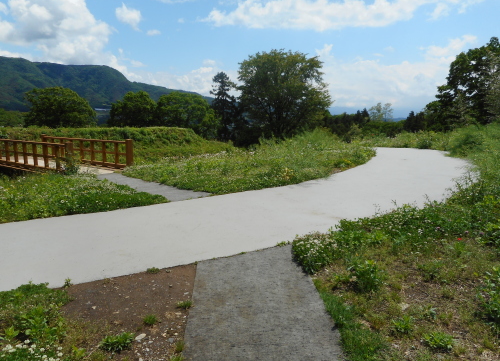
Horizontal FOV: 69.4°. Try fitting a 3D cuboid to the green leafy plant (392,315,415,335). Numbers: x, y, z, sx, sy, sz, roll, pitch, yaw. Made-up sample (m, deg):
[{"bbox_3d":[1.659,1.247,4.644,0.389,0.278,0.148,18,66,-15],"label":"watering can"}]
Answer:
[{"bbox_3d":[1.199,1.144,2.840,0.185,0.125,0.170,0,9,0],"label":"green leafy plant"}]

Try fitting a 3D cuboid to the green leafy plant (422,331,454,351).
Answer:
[{"bbox_3d":[1.378,1.177,2.640,0.225,0.110,0.200,0,9,0],"label":"green leafy plant"}]

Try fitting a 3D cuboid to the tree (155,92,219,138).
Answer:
[{"bbox_3d":[-7.841,-8.029,45.300,8.280,6.274,7.866,0,9,0],"label":"tree"}]

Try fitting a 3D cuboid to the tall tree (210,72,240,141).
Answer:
[{"bbox_3d":[-3.062,-9.122,45.124,3.749,9.034,3.749,0,9,0],"label":"tall tree"}]

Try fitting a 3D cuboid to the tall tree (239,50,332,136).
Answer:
[{"bbox_3d":[3.731,-9.085,39.054,10.383,10.256,9.863,0,9,0],"label":"tall tree"}]

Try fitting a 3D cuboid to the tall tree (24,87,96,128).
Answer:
[{"bbox_3d":[-25.795,-9.256,49.154,9.801,6.819,9.311,0,9,0],"label":"tall tree"}]

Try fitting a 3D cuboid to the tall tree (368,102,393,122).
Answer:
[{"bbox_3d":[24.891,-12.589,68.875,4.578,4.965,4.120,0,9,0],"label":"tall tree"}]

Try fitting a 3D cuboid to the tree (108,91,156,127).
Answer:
[{"bbox_3d":[-15.692,-8.747,48.223,6.410,6.282,6.410,0,9,0],"label":"tree"}]

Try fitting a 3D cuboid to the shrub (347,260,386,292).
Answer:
[{"bbox_3d":[1.066,0.866,3.333,0.351,0.273,0.298,0,9,0],"label":"shrub"}]

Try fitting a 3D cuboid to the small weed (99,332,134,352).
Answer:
[{"bbox_3d":[-0.936,1.122,2.533,0.253,0.081,0.215,0,9,0],"label":"small weed"}]

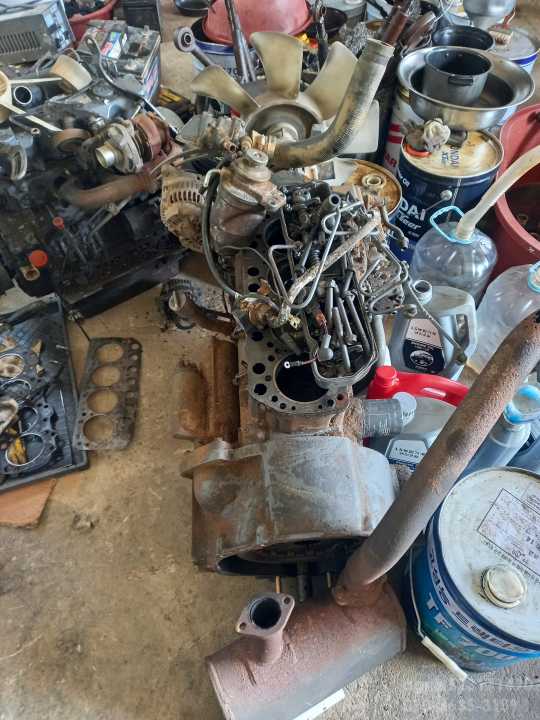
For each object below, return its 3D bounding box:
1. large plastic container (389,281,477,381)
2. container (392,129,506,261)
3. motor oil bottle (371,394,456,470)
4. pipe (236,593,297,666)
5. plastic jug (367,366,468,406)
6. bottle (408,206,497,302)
[{"bbox_3d":[0.445,-0.079,1.416,0.205,0.315,0.120,15,56,16],"label":"large plastic container"},{"bbox_3d":[0.549,-0.502,1.693,0.292,0.367,0.292,-7,53,0],"label":"container"},{"bbox_3d":[0.347,0.199,1.219,0.205,0.310,0.120,14,56,15],"label":"motor oil bottle"},{"bbox_3d":[-0.002,0.503,0.984,0.118,0.100,0.075,-21,43,-19],"label":"pipe"},{"bbox_3d":[0.337,0.126,1.287,0.220,0.290,0.125,12,55,14],"label":"plastic jug"},{"bbox_3d":[0.520,-0.224,1.496,0.230,0.350,0.230,-7,53,0],"label":"bottle"}]

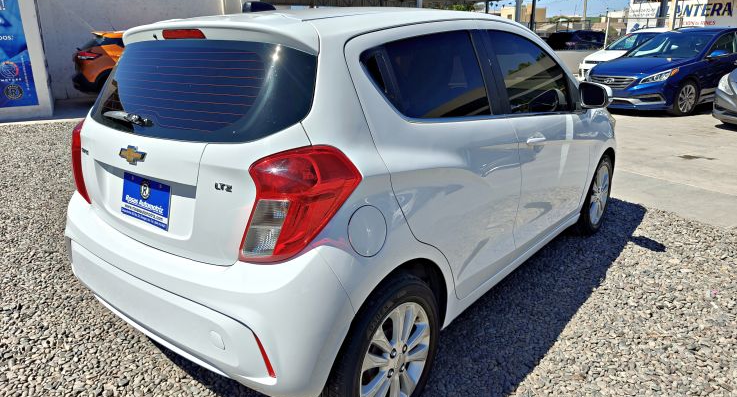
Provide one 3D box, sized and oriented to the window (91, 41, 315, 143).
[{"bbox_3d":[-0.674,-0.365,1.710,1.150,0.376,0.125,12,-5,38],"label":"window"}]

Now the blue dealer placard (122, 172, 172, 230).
[{"bbox_3d":[-0.772,0.006,1.688,0.310,0.152,0.015,12,10,38],"label":"blue dealer placard"}]

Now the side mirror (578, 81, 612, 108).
[{"bbox_3d":[1.227,-0.565,2.640,0.190,0.145,0.120,12,22,38],"label":"side mirror"}]

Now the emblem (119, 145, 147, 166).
[{"bbox_3d":[-0.785,-0.142,1.631,0.175,0.064,0.018,12,14,38],"label":"emblem"}]

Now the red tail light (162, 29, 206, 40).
[{"bbox_3d":[-0.636,-0.571,1.703,0.260,0.035,0.040,12,14,38],"label":"red tail light"}]

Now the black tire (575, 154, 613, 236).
[{"bbox_3d":[1.560,-0.037,3.474,0.185,0.585,0.585,12,22,38],"label":"black tire"}]

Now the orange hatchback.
[{"bbox_3d":[-5.350,-3.635,13.099,4.250,1.580,1.750,-14,21,-35],"label":"orange hatchback"}]

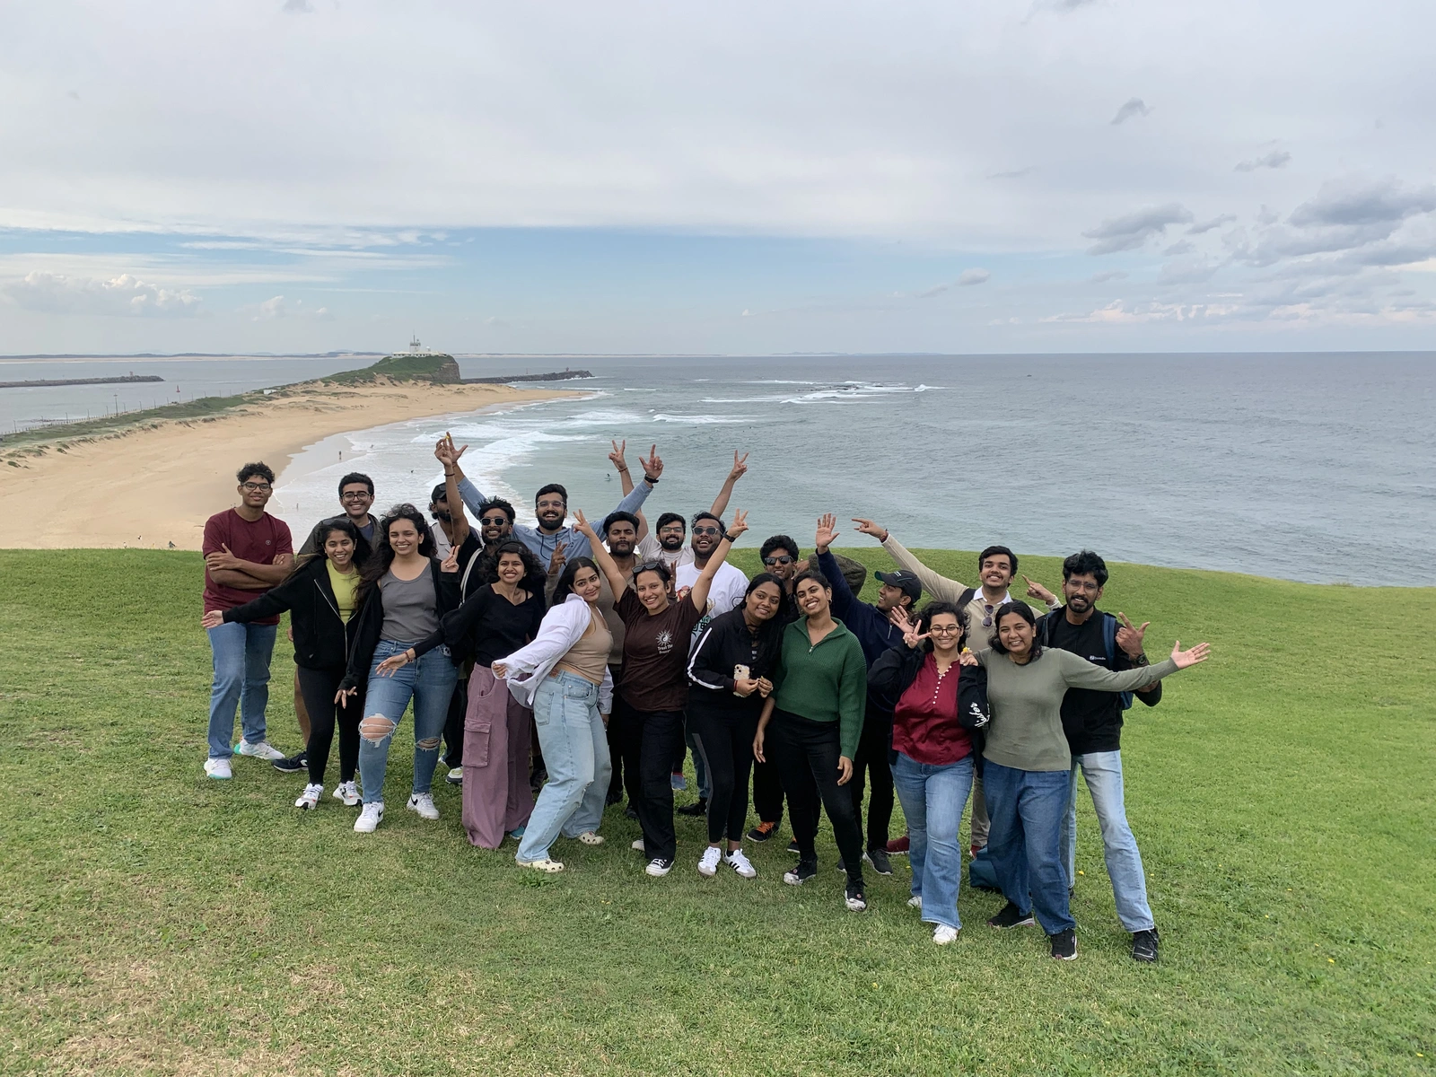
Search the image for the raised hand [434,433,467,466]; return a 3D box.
[{"bbox_3d":[-1.386,-0.460,5.600,0.160,0.170,0.090,-5,10,-8],"label":"raised hand"}]

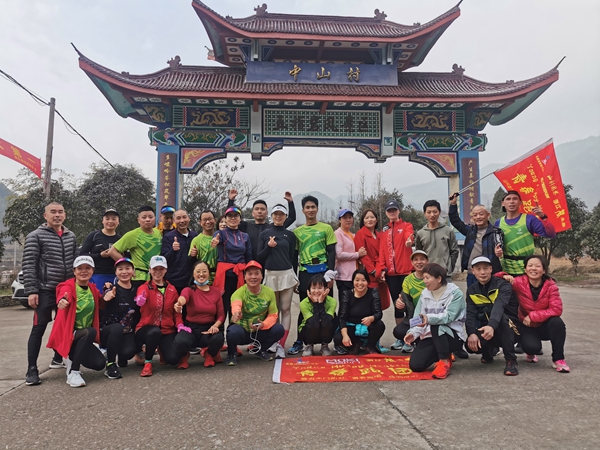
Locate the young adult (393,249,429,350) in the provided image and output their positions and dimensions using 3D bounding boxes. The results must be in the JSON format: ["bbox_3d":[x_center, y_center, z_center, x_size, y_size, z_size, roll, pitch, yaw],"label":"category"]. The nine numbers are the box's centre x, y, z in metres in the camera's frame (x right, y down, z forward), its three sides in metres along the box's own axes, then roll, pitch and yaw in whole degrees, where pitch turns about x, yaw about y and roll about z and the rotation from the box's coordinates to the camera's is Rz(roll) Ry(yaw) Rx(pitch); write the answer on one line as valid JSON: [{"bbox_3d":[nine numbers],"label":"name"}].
[{"bbox_3d":[1.274,0.859,5.300,0.540,1.141,0.700,-1,-3,18],"label":"young adult"}]

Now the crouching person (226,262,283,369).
[{"bbox_3d":[-0.479,0.897,4.930,0.620,1.046,0.720,0,-3,-4],"label":"crouching person"}]

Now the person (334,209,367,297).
[{"bbox_3d":[0.552,0.614,5.220,0.320,1.590,0.400,-2,-4,41],"label":"person"}]

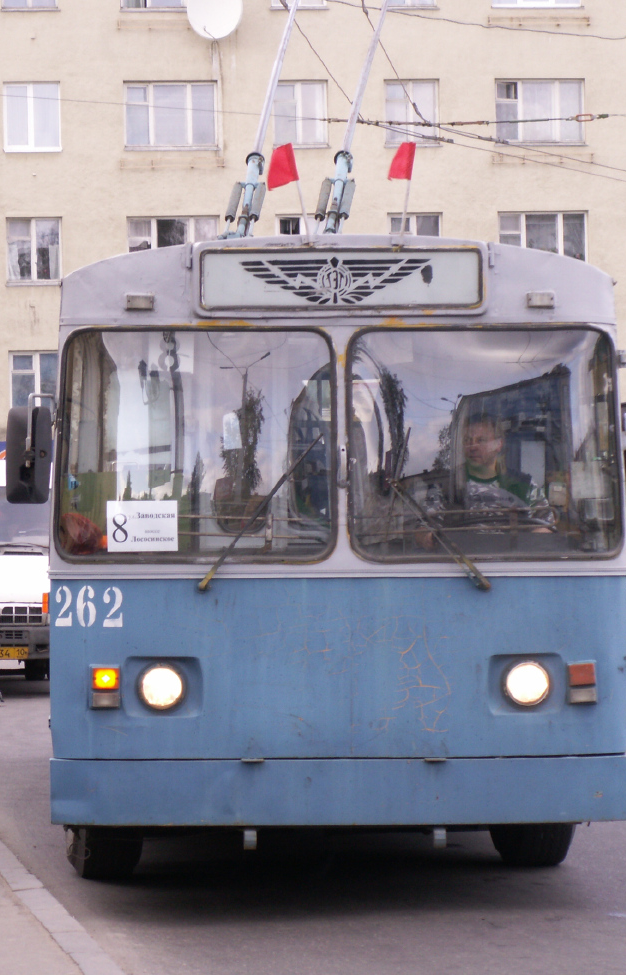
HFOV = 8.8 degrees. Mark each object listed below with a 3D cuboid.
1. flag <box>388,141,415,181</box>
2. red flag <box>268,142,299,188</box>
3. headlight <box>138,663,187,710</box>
[{"bbox_3d":[0.381,-1.401,17.400,0.125,0.175,0.070,-1,0,-3],"label":"flag"},{"bbox_3d":[-0.128,-1.369,17.300,0.140,0.200,0.070,-1,0,-6],"label":"red flag"},{"bbox_3d":[-0.650,0.860,17.430,0.205,0.205,0.100,0,0,-1],"label":"headlight"}]

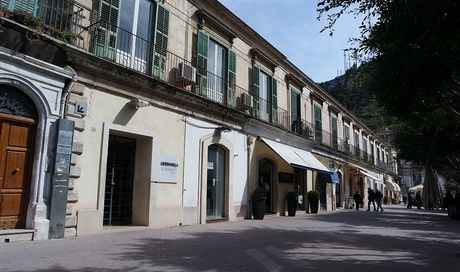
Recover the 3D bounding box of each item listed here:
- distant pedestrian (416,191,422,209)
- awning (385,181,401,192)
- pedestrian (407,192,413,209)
[{"bbox_3d":[17.910,6.110,29.090,0.550,1.655,0.400,-2,-11,17],"label":"distant pedestrian"},{"bbox_3d":[25.045,7.828,46.920,1.118,1.407,7.255,-6,-13,35],"label":"awning"},{"bbox_3d":[17.631,6.323,30.174,0.450,1.630,0.500,8,-13,-36],"label":"pedestrian"}]

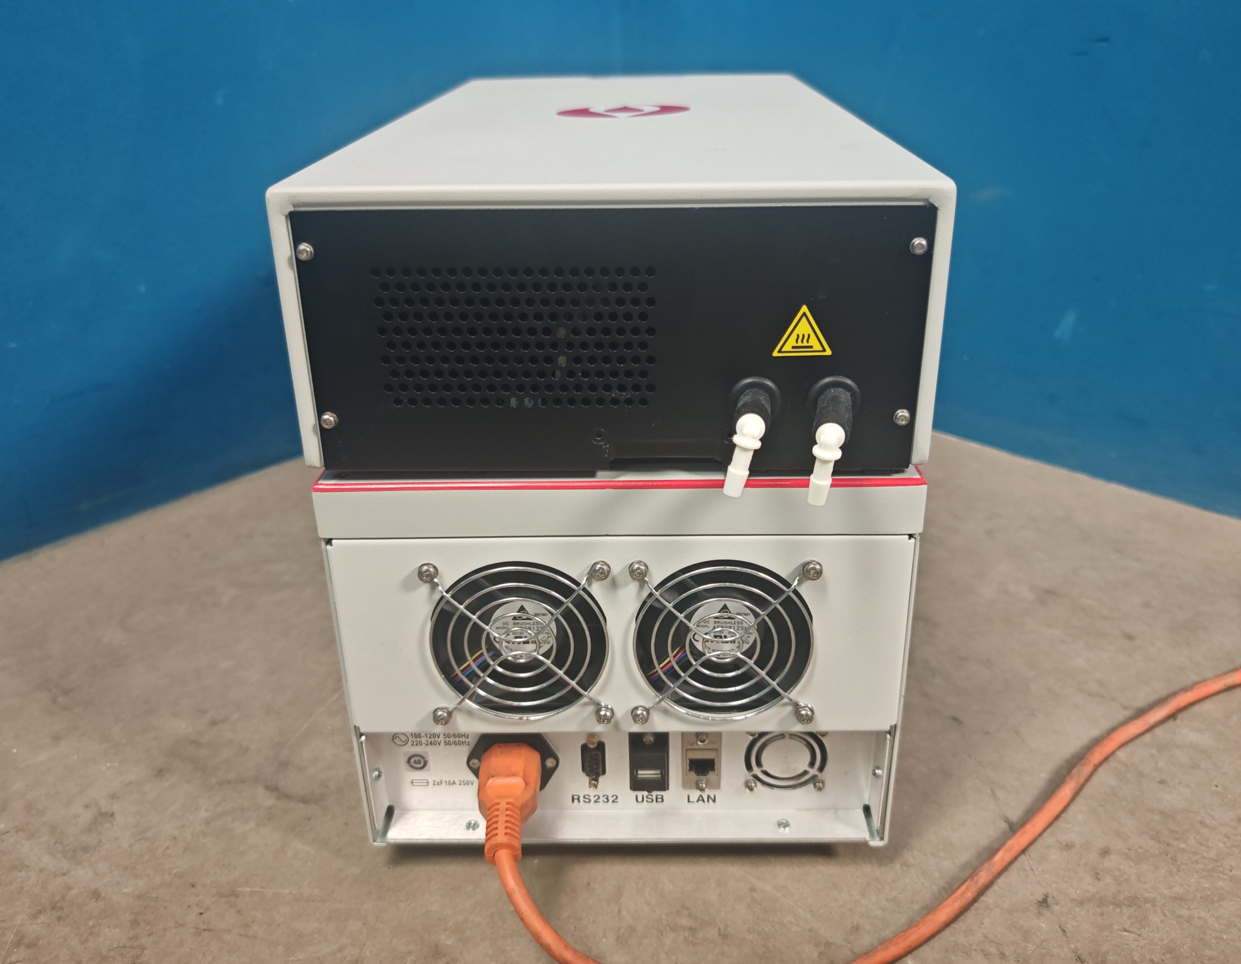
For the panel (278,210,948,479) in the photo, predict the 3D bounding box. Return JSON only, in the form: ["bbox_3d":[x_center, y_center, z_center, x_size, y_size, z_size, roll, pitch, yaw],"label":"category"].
[{"bbox_3d":[-0.002,-0.053,0.385,0.235,0.102,0.005,0,24,1],"label":"panel"}]

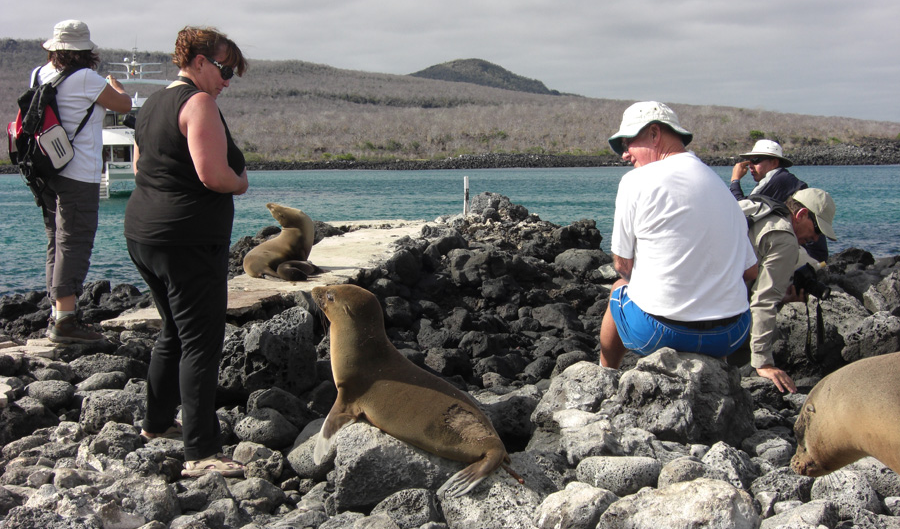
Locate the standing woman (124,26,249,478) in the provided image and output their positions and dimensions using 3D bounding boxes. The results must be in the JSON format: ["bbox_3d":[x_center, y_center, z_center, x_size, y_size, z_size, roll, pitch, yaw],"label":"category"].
[{"bbox_3d":[-0.988,-0.060,4.500,0.460,1.620,0.520,-4,6,-36],"label":"standing woman"}]

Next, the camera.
[{"bbox_3d":[1.481,0.074,4.900,0.155,0.105,0.135,30,6,25],"label":"camera"}]

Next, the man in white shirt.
[{"bbox_3d":[0.841,-0.055,4.420,0.570,1.100,0.720,-2,6,-25],"label":"man in white shirt"}]

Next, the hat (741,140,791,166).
[{"bbox_3d":[1.773,-0.619,6.700,0.310,0.130,0.280,8,1,-24],"label":"hat"}]

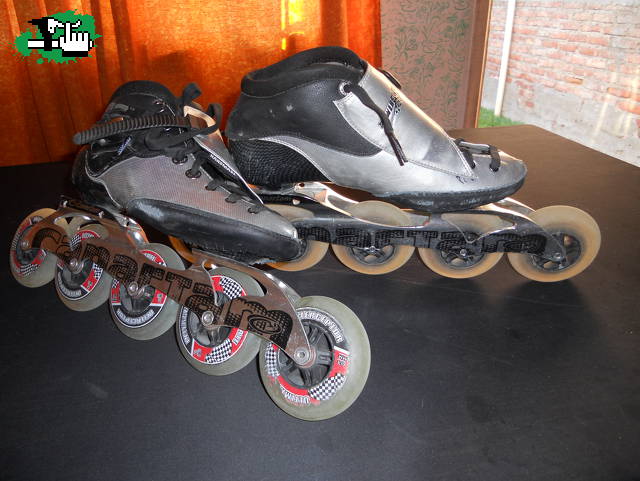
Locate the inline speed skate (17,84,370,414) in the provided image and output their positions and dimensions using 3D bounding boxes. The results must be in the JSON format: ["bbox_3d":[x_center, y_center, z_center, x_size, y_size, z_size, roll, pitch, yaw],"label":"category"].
[{"bbox_3d":[-0.123,-0.026,0.429,0.418,0.227,0.110,14,-6,31],"label":"inline speed skate"}]

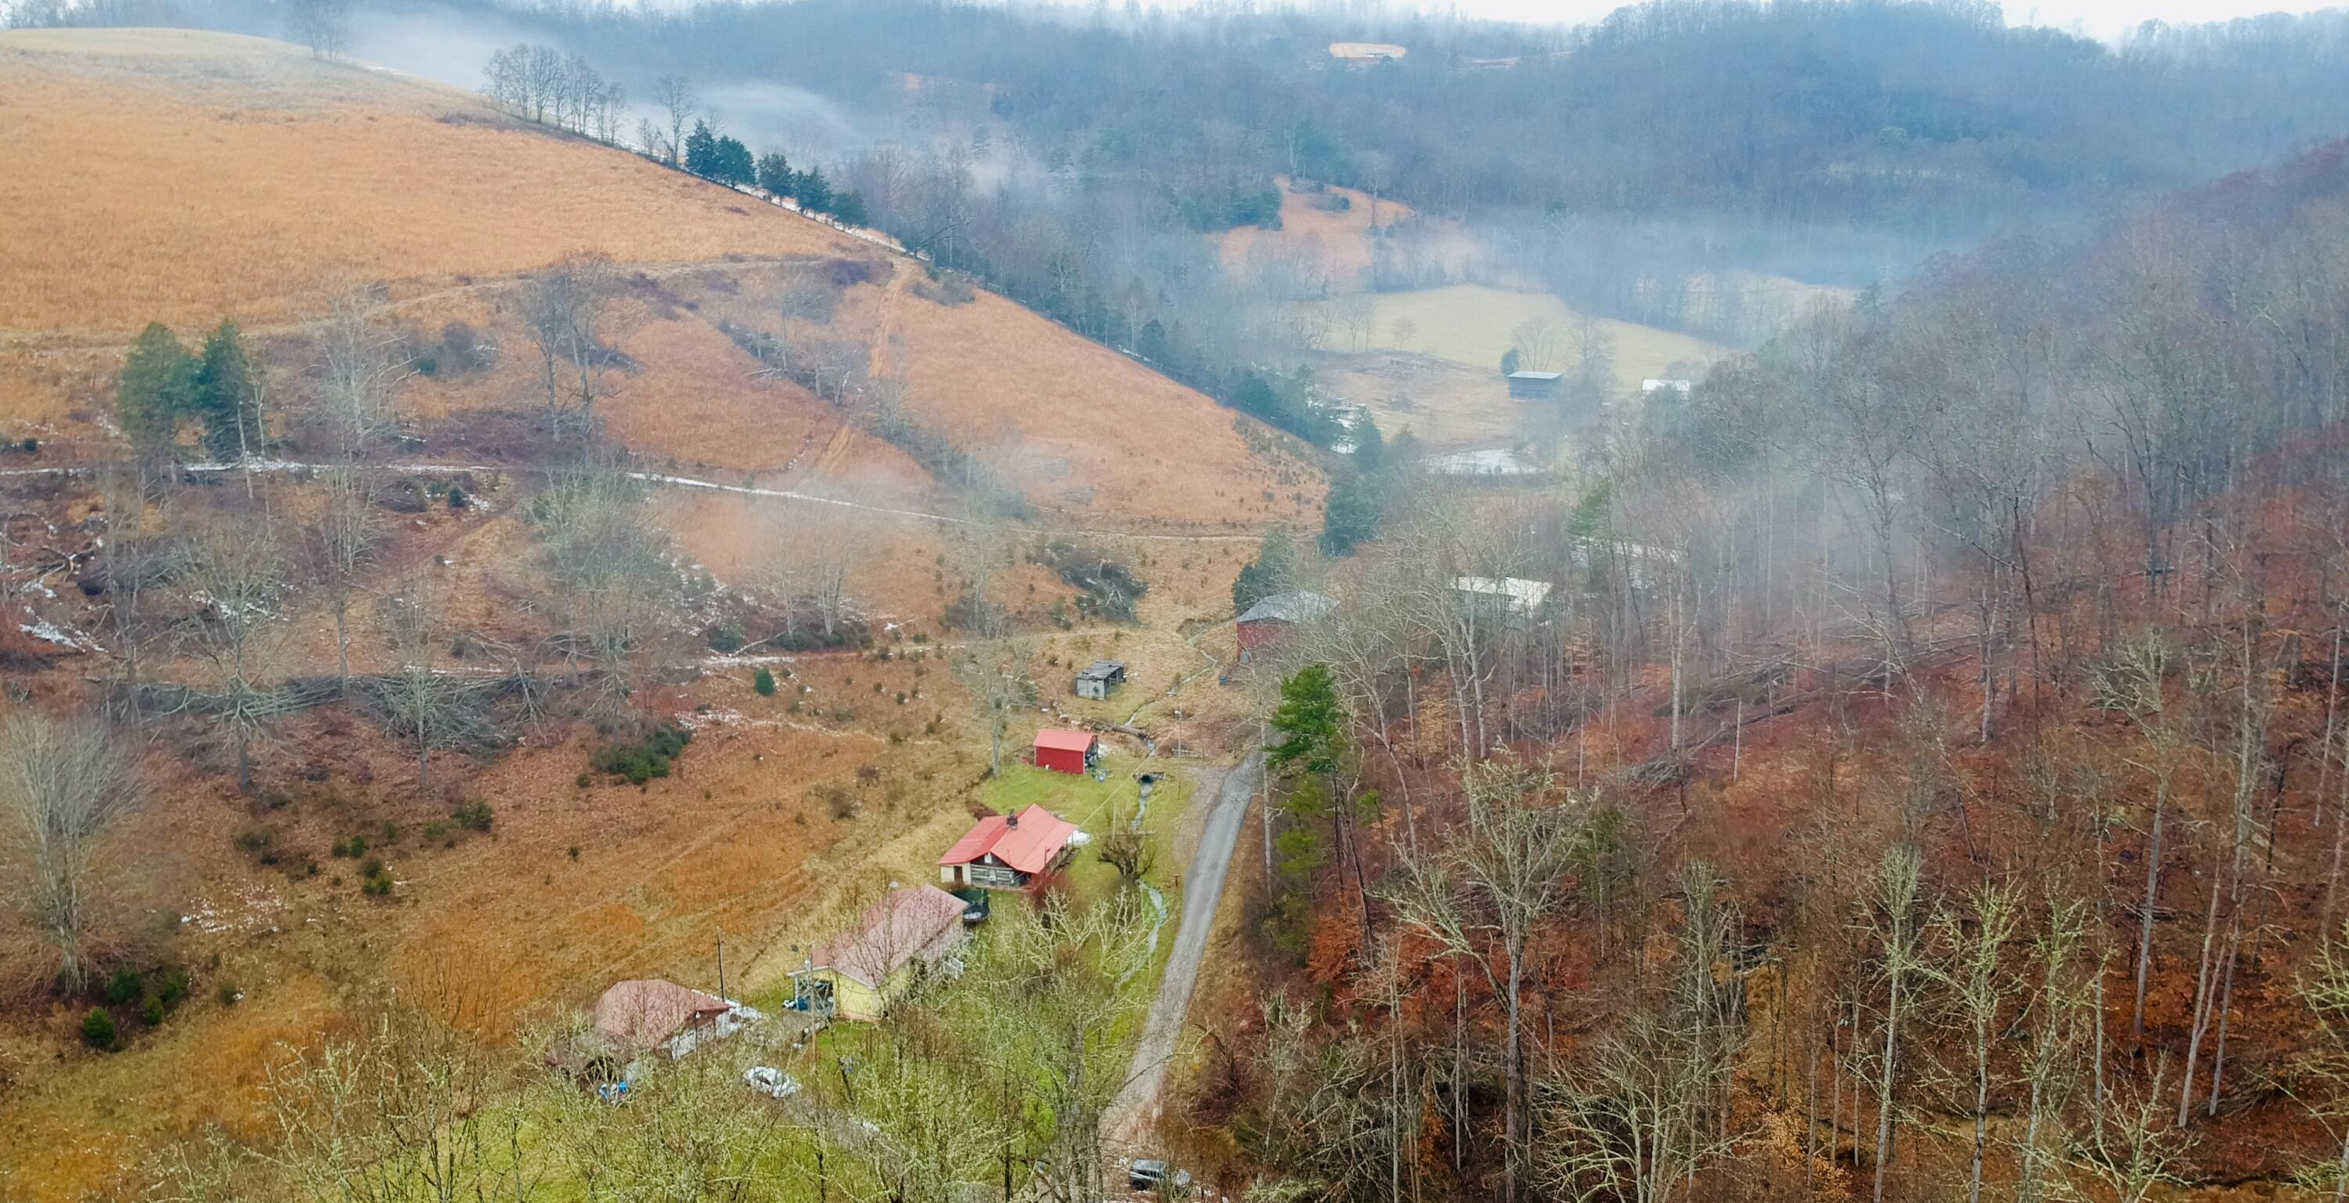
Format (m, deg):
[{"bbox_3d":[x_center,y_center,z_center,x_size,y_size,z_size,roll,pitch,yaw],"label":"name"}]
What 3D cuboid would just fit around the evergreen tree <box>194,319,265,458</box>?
[{"bbox_3d":[-123.800,-27.520,222.000,9.130,18.530,9.130,0,15,0],"label":"evergreen tree"}]

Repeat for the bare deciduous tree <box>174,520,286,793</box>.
[{"bbox_3d":[-85.070,5.390,153.000,10.430,25.420,10.430,0,15,0],"label":"bare deciduous tree"}]

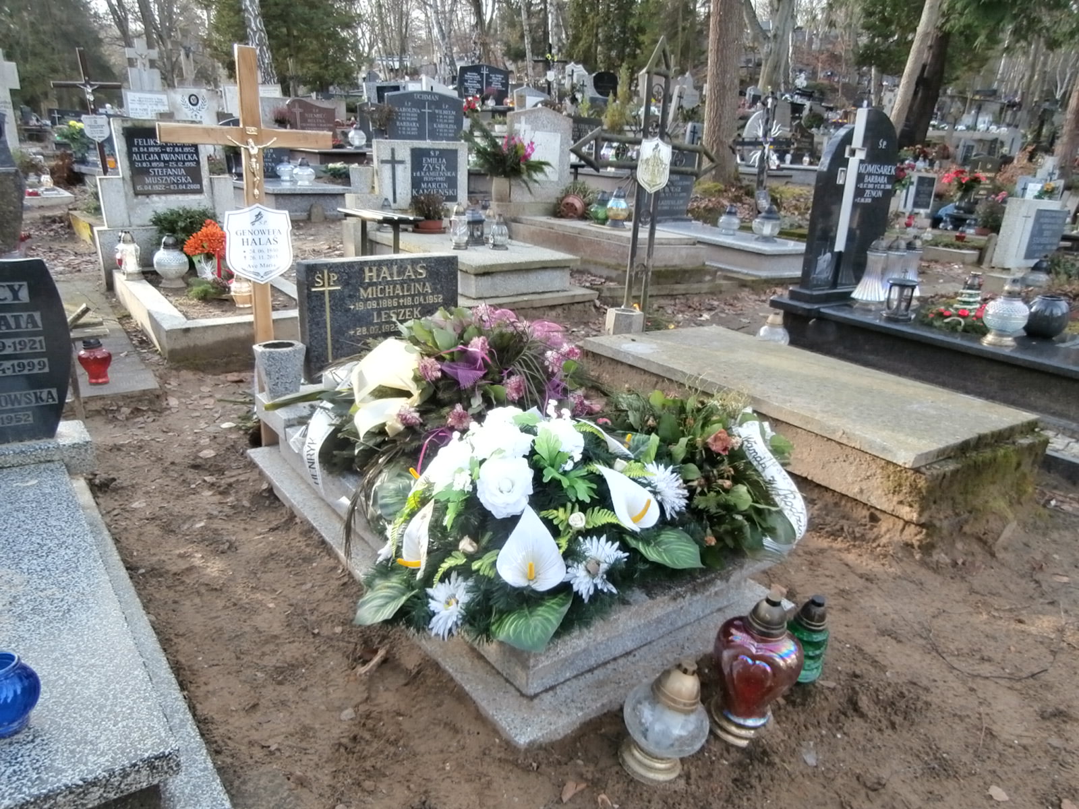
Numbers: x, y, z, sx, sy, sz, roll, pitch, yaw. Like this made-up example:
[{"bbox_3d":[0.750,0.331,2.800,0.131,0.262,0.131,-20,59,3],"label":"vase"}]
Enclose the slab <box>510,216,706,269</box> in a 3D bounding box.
[{"bbox_3d":[0.528,-1.406,6.339,0.820,0.225,1.700,-10,22,-33],"label":"slab"}]

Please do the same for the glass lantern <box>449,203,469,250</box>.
[{"bbox_3d":[-0.559,-1.261,5.266,0.140,0.310,0.140,2,19,-1],"label":"glass lantern"}]

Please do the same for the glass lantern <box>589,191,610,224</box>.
[{"bbox_3d":[0.618,-1.967,7.441,0.190,0.280,0.190,4,19,4],"label":"glass lantern"}]

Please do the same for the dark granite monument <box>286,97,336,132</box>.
[{"bbox_3d":[-3.006,-3.759,9.900,0.582,0.525,0.120,-11,25,-30],"label":"dark granite monument"}]

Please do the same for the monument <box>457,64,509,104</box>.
[{"bbox_3d":[-1.049,-5.994,14.000,1.040,0.720,0.120,-10,22,-33],"label":"monument"}]

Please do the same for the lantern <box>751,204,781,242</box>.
[{"bbox_3d":[2.109,-1.674,6.884,0.260,0.310,0.260,8,20,15],"label":"lantern"}]

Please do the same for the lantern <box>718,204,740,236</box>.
[{"bbox_3d":[1.596,-1.552,6.300,0.158,0.243,0.158,2,21,-1],"label":"lantern"}]

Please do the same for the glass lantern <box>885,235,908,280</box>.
[{"bbox_3d":[2.058,-0.799,4.372,0.195,0.365,0.195,-10,22,-33],"label":"glass lantern"}]

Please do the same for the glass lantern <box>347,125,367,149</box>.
[{"bbox_3d":[-2.596,-3.809,10.671,0.250,0.290,0.250,-2,20,-13],"label":"glass lantern"}]

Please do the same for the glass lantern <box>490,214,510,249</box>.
[{"bbox_3d":[-0.280,-1.255,5.404,0.145,0.235,0.145,2,19,-1],"label":"glass lantern"}]

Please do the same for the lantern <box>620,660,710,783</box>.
[{"bbox_3d":[0.273,0.665,1.608,0.175,0.265,0.175,19,19,16],"label":"lantern"}]

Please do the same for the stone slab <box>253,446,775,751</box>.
[{"bbox_3d":[-0.262,0.392,2.584,0.910,0.070,1.830,-12,24,-36],"label":"stone slab"}]

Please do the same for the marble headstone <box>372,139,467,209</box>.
[{"bbox_3d":[-0.842,-1.652,5.350,0.681,0.459,0.120,-13,26,-33],"label":"marble headstone"}]

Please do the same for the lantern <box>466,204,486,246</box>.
[{"bbox_3d":[-0.505,-1.462,6.047,0.155,0.310,0.155,-12,24,-36],"label":"lantern"}]

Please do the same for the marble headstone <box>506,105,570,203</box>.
[{"bbox_3d":[-0.005,-2.036,6.100,0.511,0.725,0.140,-13,26,-33],"label":"marble headstone"}]

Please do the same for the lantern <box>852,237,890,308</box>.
[{"bbox_3d":[1.862,-0.742,4.167,0.195,0.365,0.195,-10,22,-33],"label":"lantern"}]

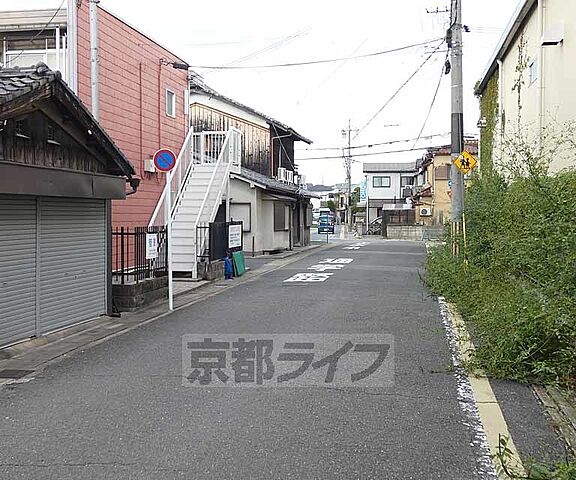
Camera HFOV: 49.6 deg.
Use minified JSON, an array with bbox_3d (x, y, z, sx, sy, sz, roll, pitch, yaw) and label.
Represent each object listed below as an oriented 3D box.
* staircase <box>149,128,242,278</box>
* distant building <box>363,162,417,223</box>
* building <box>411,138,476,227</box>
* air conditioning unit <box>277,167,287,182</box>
[{"bbox_3d":[-2.352,-1.169,17.029,1.150,4.010,4.290,0,2,11],"label":"staircase"},{"bbox_3d":[9.424,-3.665,54.167,5.600,6.100,6.500,0,2,9],"label":"distant building"},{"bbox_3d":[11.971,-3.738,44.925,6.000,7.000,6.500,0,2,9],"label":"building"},{"bbox_3d":[-0.240,-2.701,25.800,0.300,0.560,0.780,0,2,11],"label":"air conditioning unit"}]

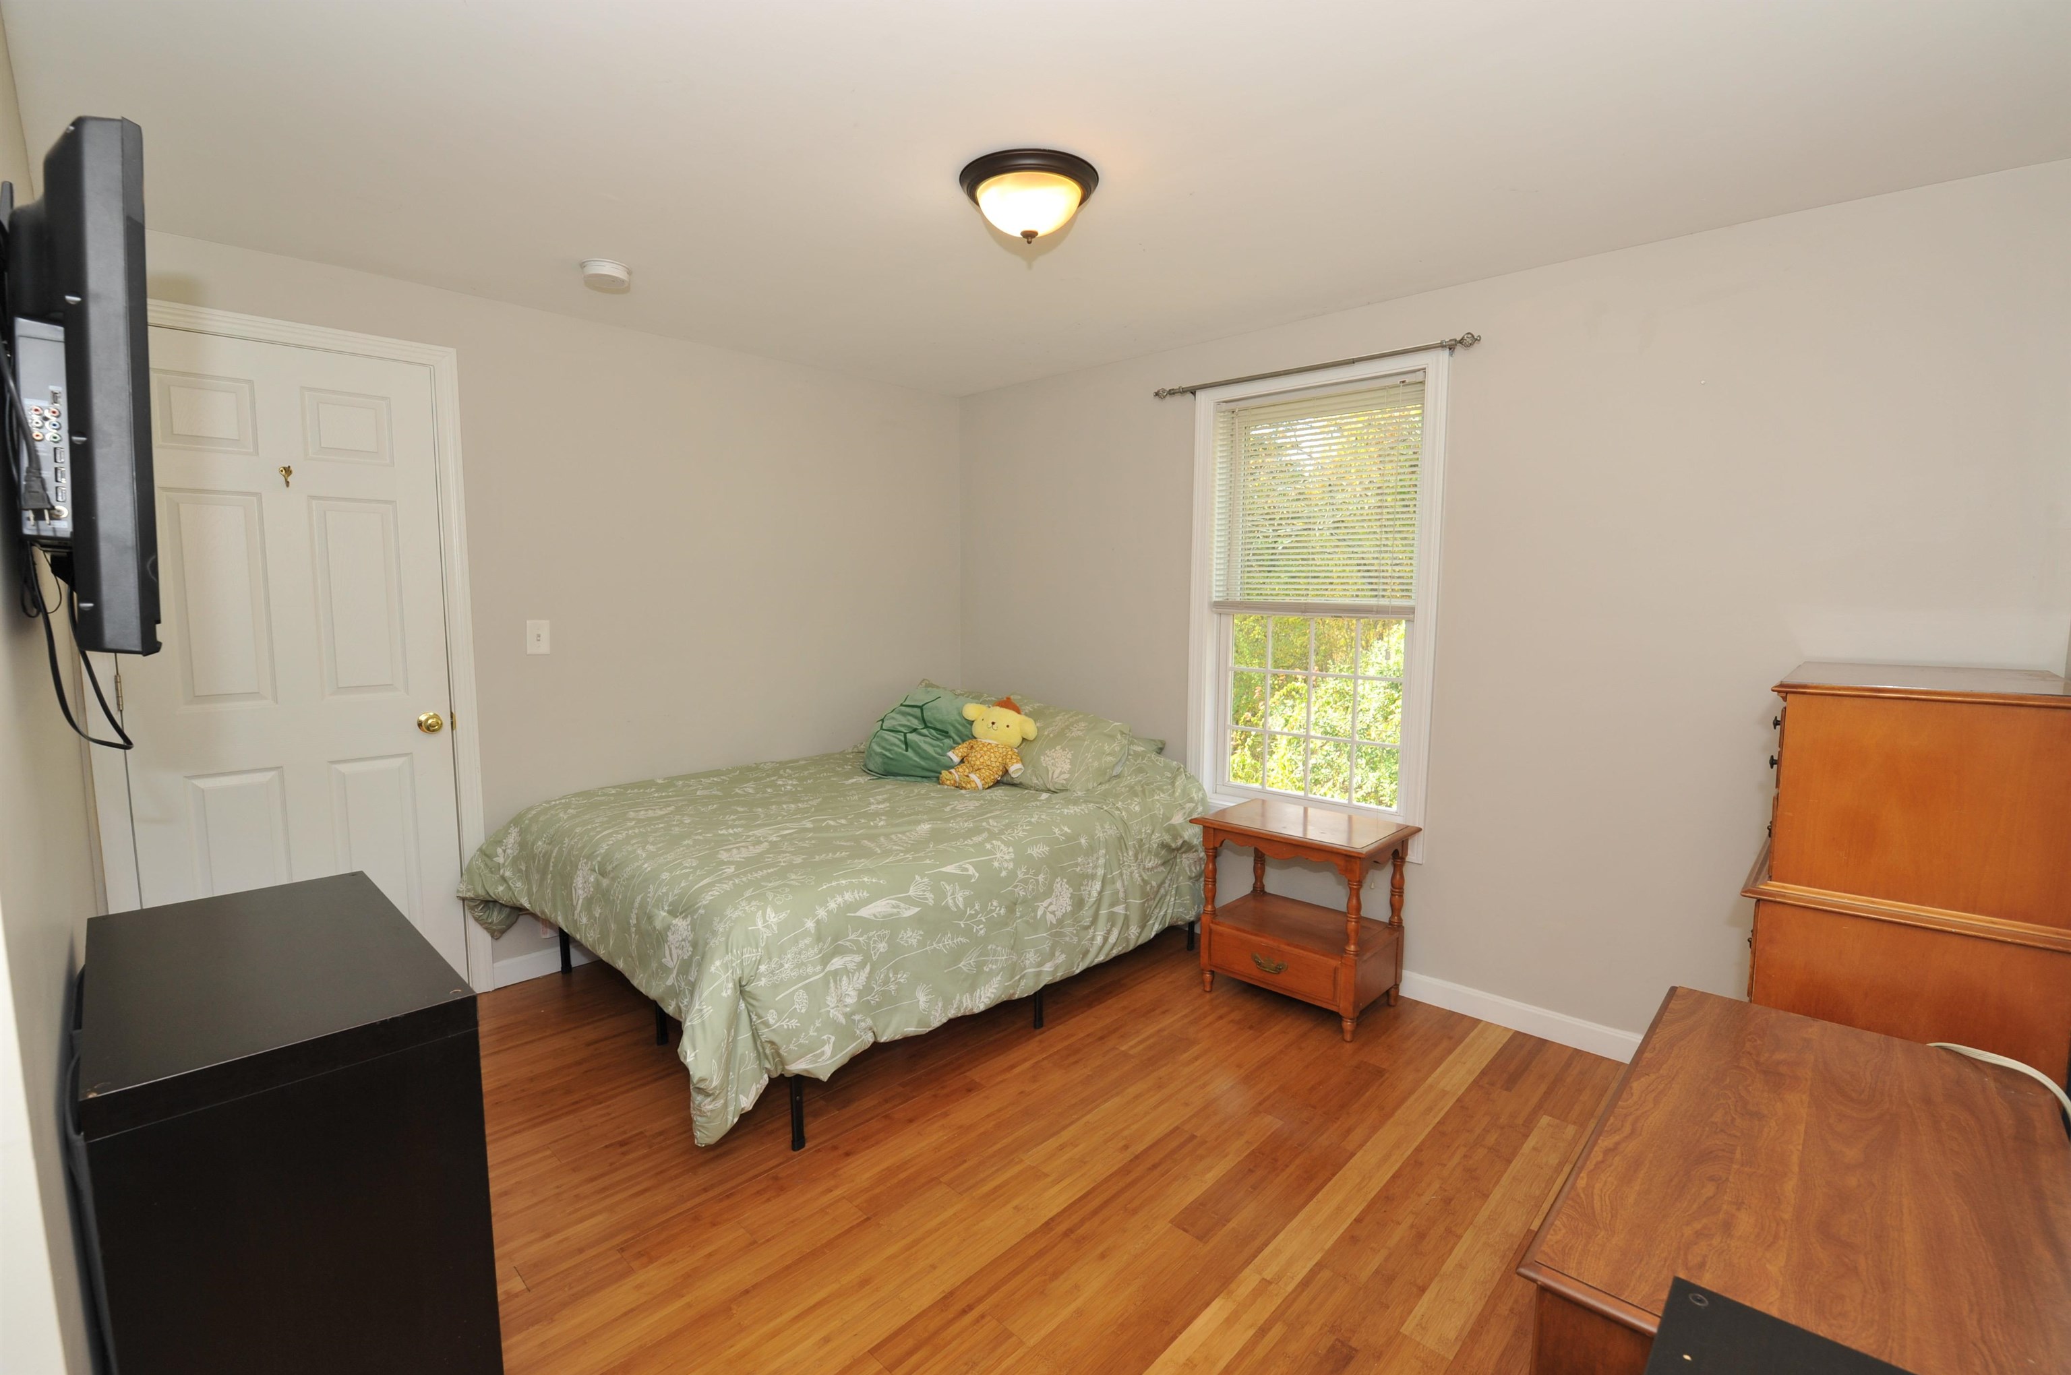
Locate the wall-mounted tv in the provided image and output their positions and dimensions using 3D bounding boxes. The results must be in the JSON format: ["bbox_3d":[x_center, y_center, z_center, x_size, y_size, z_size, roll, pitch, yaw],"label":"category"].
[{"bbox_3d":[-1.271,-0.337,1.158,0.850,0.545,0.100,6,6,43],"label":"wall-mounted tv"}]

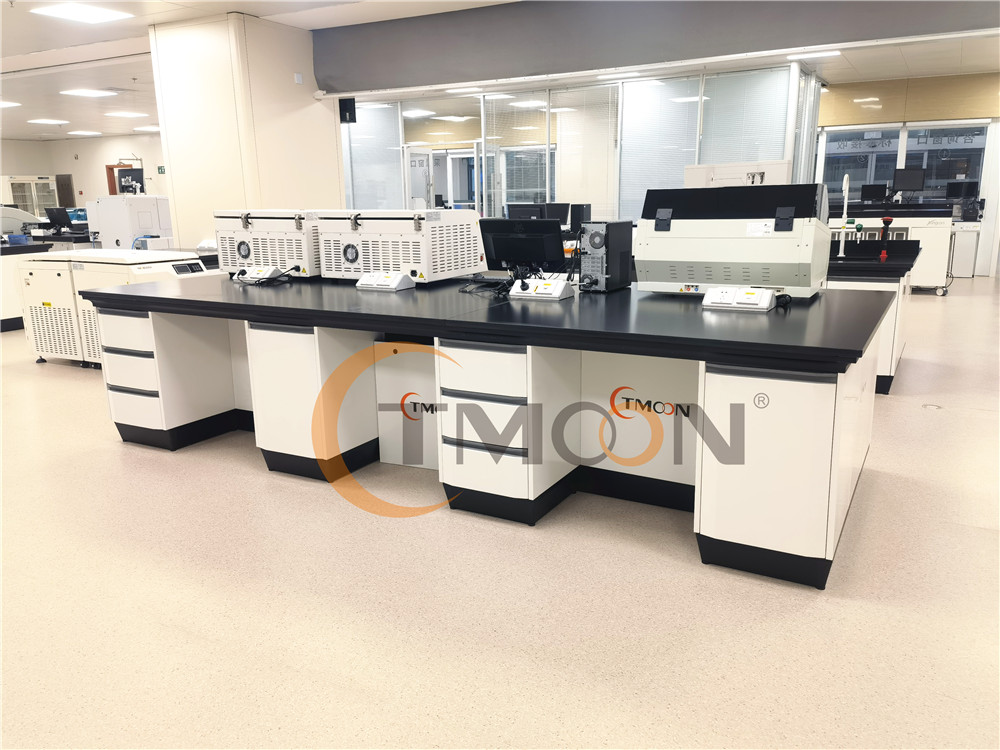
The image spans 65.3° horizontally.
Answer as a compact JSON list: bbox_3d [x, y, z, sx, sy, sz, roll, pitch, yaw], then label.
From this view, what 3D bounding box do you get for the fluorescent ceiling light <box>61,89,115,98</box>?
[{"bbox_3d":[-6.229,-4.288,11.831,0.600,0.050,0.600,6,15,29],"label":"fluorescent ceiling light"}]

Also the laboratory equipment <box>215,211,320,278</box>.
[{"bbox_3d":[-1.319,-0.867,5.080,0.755,0.405,0.645,6,15,28],"label":"laboratory equipment"}]

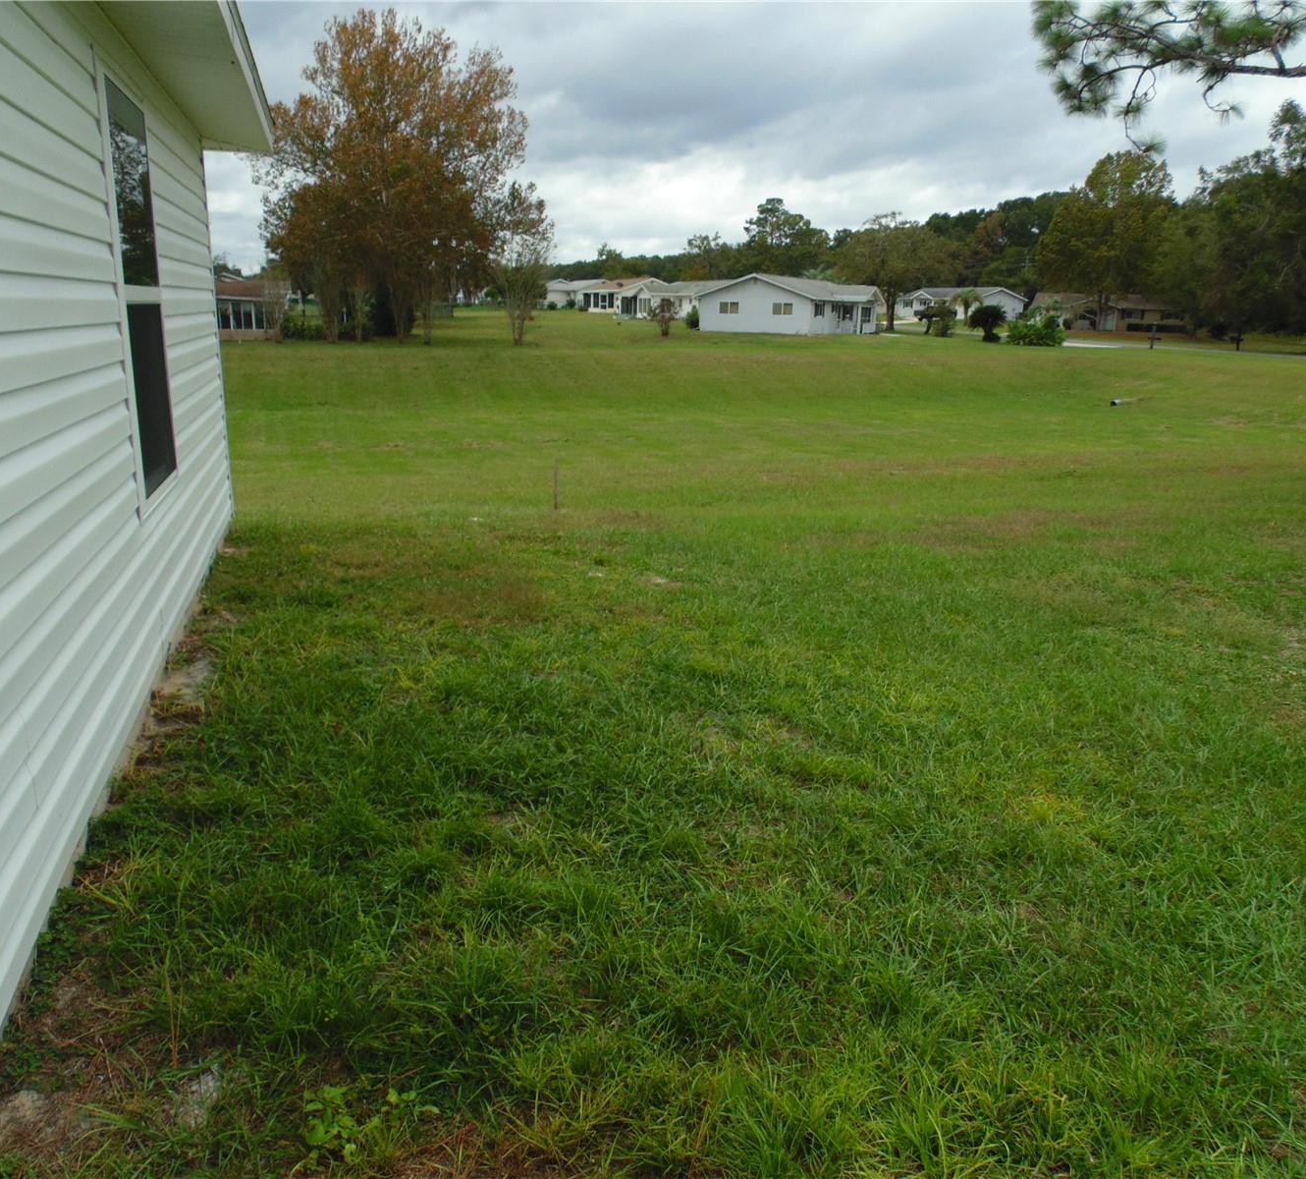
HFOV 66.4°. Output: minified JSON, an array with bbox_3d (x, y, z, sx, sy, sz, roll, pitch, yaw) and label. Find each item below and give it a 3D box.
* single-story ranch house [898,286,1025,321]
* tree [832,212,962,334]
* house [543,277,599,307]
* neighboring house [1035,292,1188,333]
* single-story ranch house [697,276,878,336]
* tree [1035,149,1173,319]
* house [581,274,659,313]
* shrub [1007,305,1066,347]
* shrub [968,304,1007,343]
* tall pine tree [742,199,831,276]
[{"bbox_3d":[43.884,-39.597,139.389,9.600,4.300,15.500,-6,17,-23],"label":"single-story ranch house"},{"bbox_3d":[21.603,-27.764,87.672,11.194,9.887,11.194,1,15,0],"label":"tree"},{"bbox_3d":[-10.506,-46.505,157.864,9.600,4.250,14.000,-5,17,-22],"label":"house"},{"bbox_3d":[52.553,-31.861,114.823,16.500,4.200,9.600,7,16,19],"label":"neighboring house"},{"bbox_3d":[12.320,-23.367,82.181,11.300,4.300,17.400,9,17,26],"label":"single-story ranch house"},{"bbox_3d":[47.772,-36.765,105.808,14.643,18.208,14.643,1,15,0],"label":"tree"},{"bbox_3d":[-1.921,-39.700,135.530,9.800,4.250,13.800,-5,17,-22],"label":"house"},{"bbox_3d":[20.506,-14.087,53.384,3.144,2.122,3.144,1,15,0],"label":"shrub"},{"bbox_3d":[19.395,-15.404,57.901,2.274,2.198,2.274,1,15,0],"label":"shrub"},{"bbox_3d":[19.296,-48.538,147.301,12.951,17.093,12.951,1,15,0],"label":"tall pine tree"}]

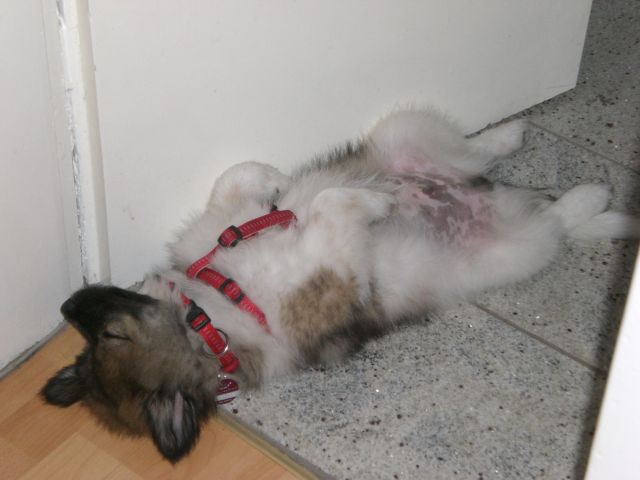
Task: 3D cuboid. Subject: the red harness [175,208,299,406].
[{"bbox_3d":[-0.077,0.050,1.662,0.155,0.125,0.155,-25,51,-25],"label":"red harness"}]

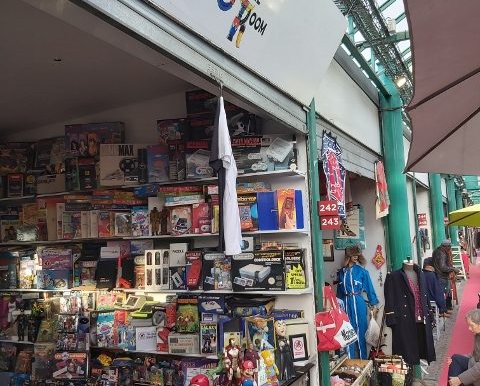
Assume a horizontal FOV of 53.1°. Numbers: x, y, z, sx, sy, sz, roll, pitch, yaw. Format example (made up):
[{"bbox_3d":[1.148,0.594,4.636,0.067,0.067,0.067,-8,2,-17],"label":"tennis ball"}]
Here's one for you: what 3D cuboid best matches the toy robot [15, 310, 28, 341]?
[{"bbox_3d":[-1.944,1.177,4.279,0.120,0.270,0.060,-1,-6,-11],"label":"toy robot"}]

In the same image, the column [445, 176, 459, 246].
[{"bbox_3d":[7.683,1.233,17.394,0.250,3.800,0.250,-5,-6,26],"label":"column"}]

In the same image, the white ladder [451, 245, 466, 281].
[{"bbox_3d":[7.467,2.403,16.440,0.420,1.150,0.450,-3,-6,11],"label":"white ladder"}]

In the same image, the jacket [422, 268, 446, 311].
[{"bbox_3d":[2.716,1.365,6.800,0.370,0.610,0.420,-2,-6,-3],"label":"jacket"}]

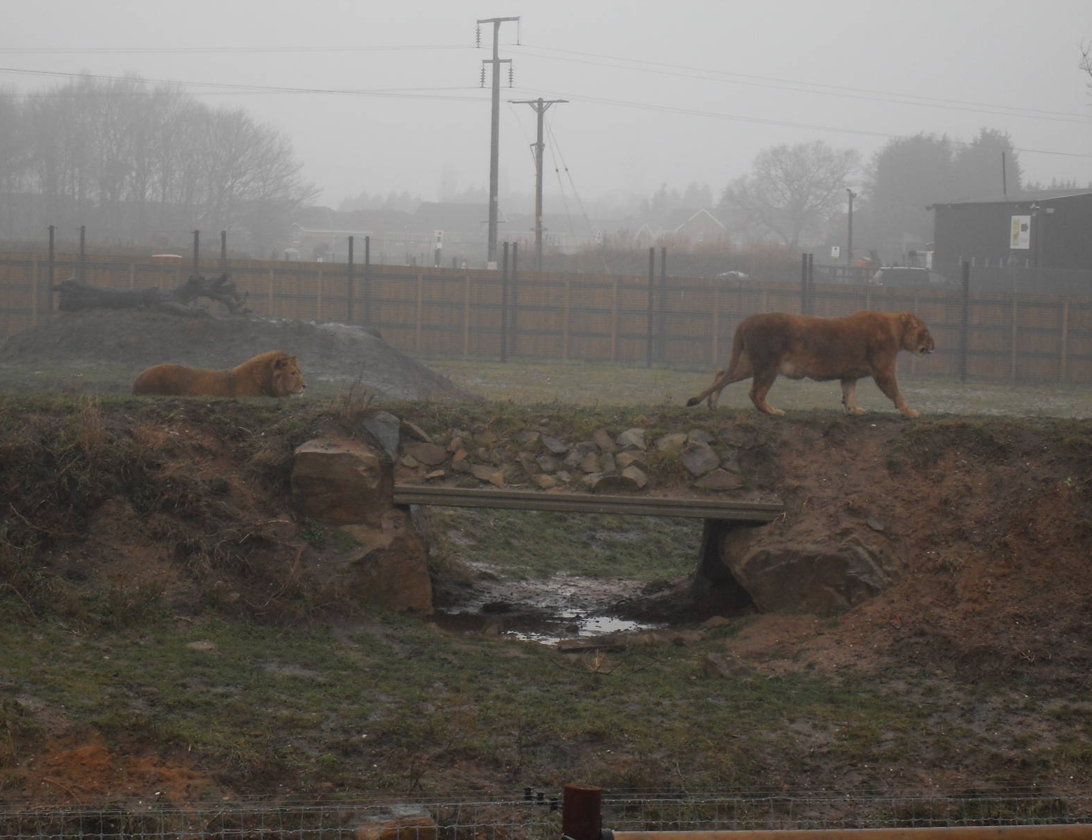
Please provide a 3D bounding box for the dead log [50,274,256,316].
[{"bbox_3d":[-6.585,-2.083,60.000,3.300,0.720,0.900,1,3,0],"label":"dead log"}]

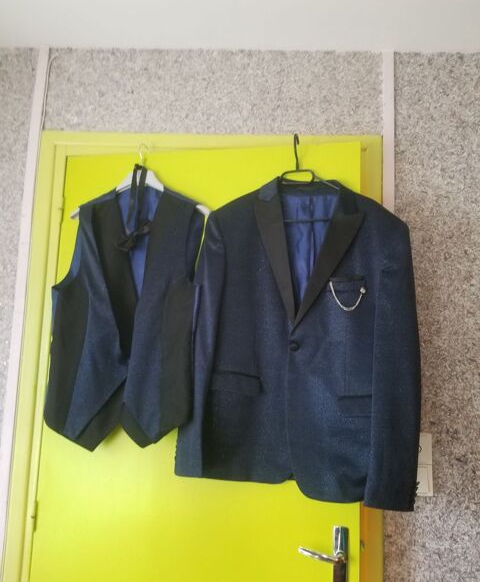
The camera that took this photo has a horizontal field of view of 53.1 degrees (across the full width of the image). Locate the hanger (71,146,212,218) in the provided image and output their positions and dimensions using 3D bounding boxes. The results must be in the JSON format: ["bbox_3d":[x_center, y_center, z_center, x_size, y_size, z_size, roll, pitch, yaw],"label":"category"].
[{"bbox_3d":[-0.264,-0.299,1.282,0.404,0.202,0.045,1,-7,12],"label":"hanger"}]

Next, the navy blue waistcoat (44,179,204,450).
[{"bbox_3d":[-0.294,0.049,1.216,0.424,0.690,0.120,1,-7,12],"label":"navy blue waistcoat"}]

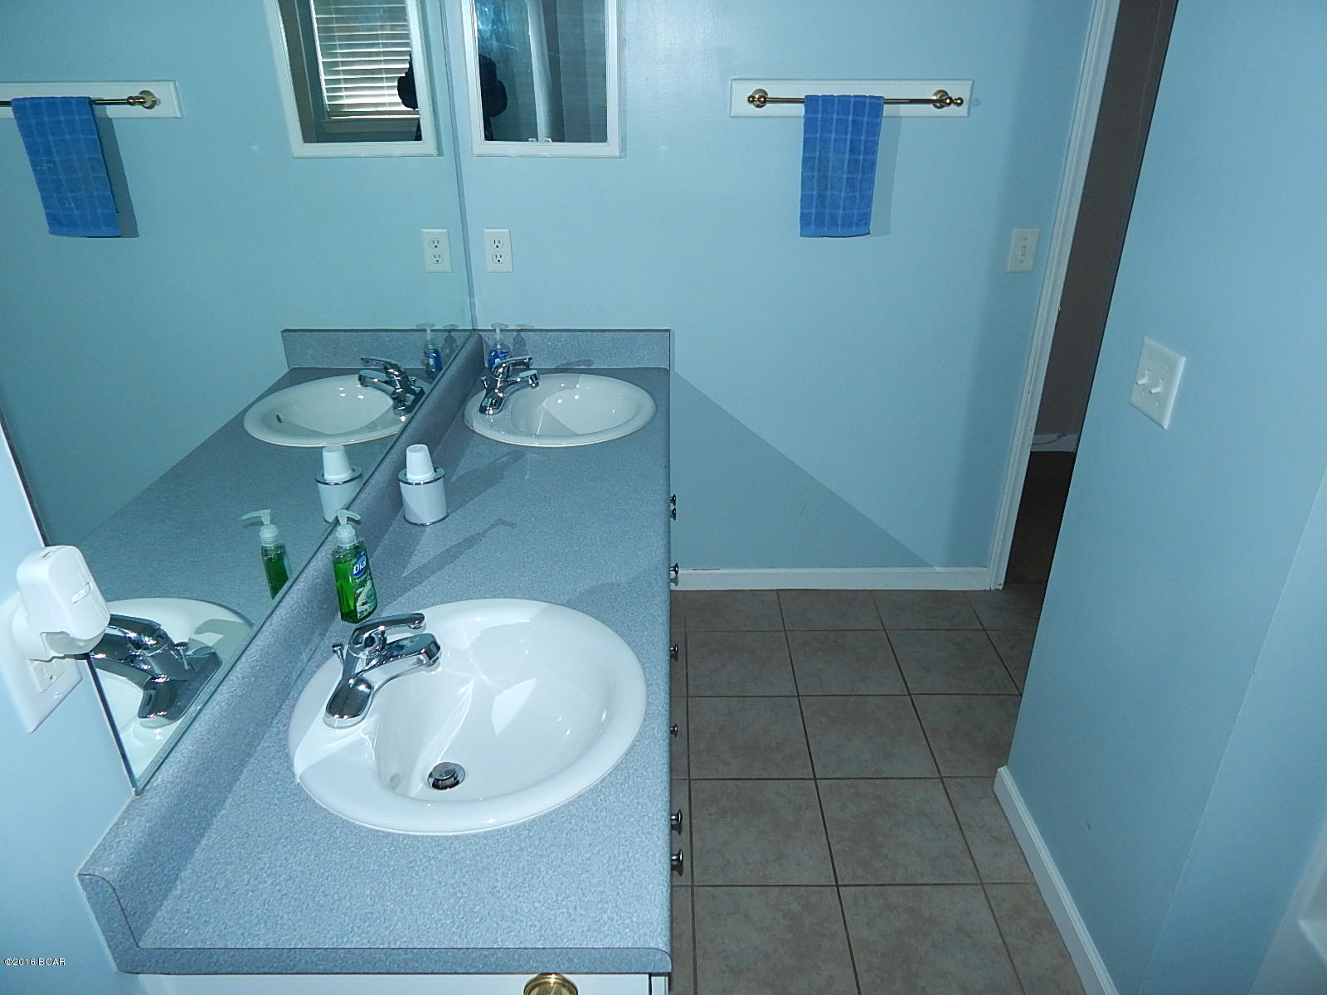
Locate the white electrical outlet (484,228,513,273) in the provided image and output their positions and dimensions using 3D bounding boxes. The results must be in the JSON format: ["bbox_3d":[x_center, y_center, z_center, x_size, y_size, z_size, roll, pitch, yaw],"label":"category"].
[{"bbox_3d":[-0.450,-0.673,2.302,0.069,0.116,0.007,0,27,1],"label":"white electrical outlet"}]

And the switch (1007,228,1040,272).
[{"bbox_3d":[0.982,-0.670,2.294,0.073,0.115,0.007,0,27,1],"label":"switch"}]

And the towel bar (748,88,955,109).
[{"bbox_3d":[0.469,-0.983,2.080,0.525,0.046,0.077,0,27,1],"label":"towel bar"}]

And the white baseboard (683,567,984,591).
[{"bbox_3d":[0.552,0.271,2.777,1.052,0.091,0.014,0,27,1],"label":"white baseboard"}]

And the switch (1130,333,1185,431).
[{"bbox_3d":[0.793,-0.187,1.373,0.010,0.114,0.117,0,27,1],"label":"switch"}]

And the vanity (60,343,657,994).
[{"bbox_3d":[-0.254,0.327,1.788,0.555,0.886,1.846,0,26,1],"label":"vanity"}]

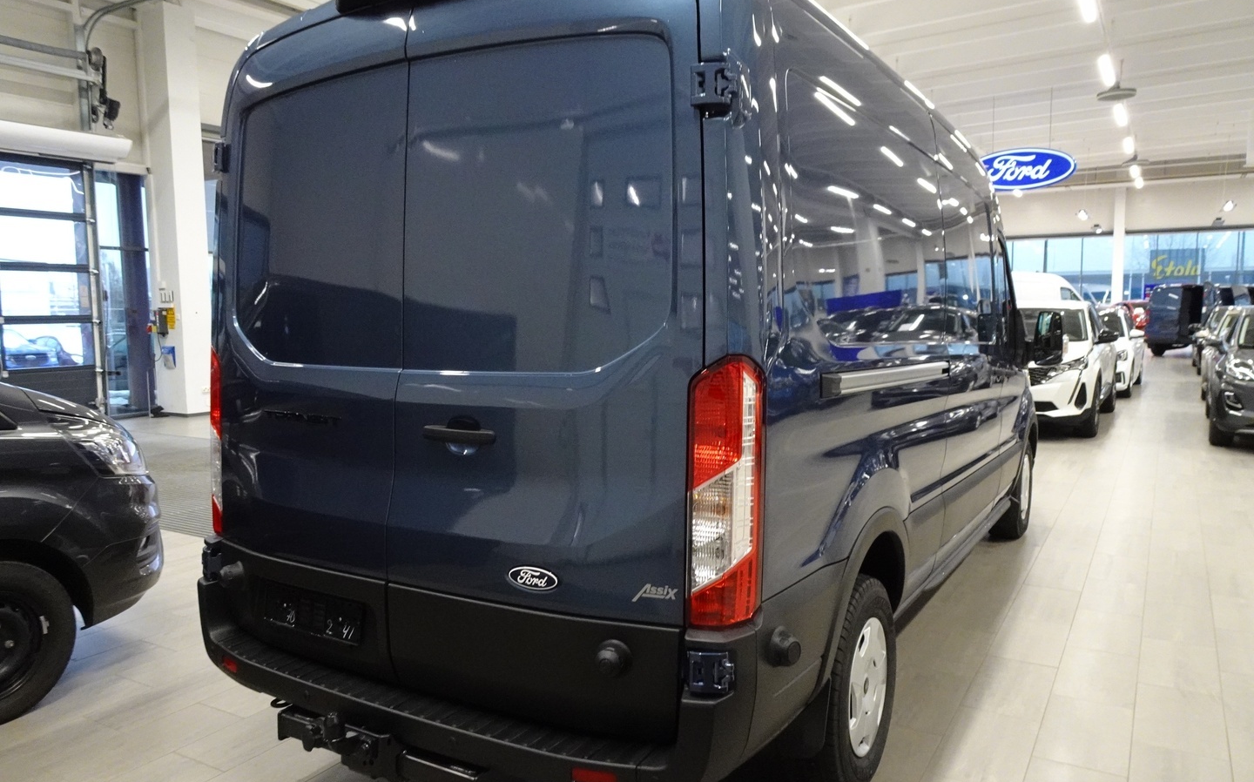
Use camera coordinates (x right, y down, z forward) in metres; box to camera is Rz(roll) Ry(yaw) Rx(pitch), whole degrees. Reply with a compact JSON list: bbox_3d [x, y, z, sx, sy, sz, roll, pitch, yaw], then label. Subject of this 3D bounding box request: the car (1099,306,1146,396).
[{"bbox_3d":[8.420,-0.802,16.084,1.820,1.560,4.350,2,6,33],"label":"car"}]

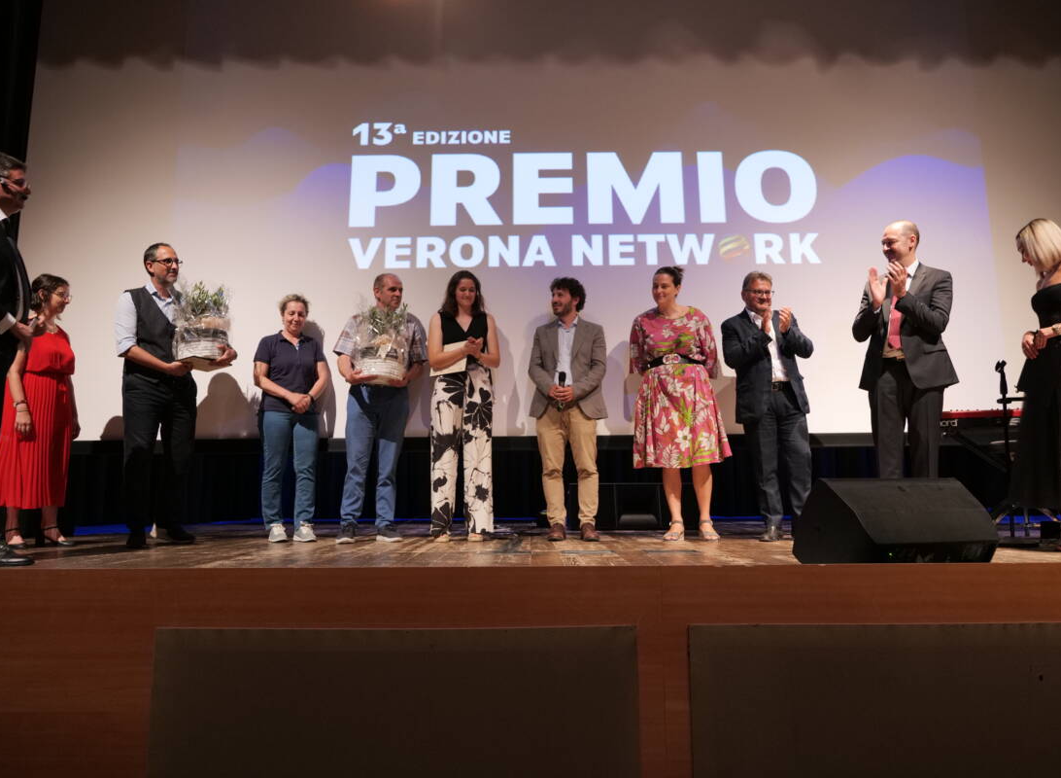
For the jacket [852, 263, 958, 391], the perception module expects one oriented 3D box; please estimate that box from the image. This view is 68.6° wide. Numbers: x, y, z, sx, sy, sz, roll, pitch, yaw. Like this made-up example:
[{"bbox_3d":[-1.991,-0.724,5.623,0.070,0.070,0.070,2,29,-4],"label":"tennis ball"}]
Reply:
[{"bbox_3d":[2.061,-0.339,4.276,0.520,0.700,0.360,-8,-12,42],"label":"jacket"}]

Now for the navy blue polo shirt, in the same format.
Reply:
[{"bbox_3d":[-1.580,-0.115,5.106,0.470,0.530,0.270,0,-9,-3],"label":"navy blue polo shirt"}]

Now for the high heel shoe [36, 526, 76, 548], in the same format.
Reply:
[{"bbox_3d":[-2.781,0.864,4.545,0.235,0.125,0.085,-1,-9,3],"label":"high heel shoe"}]

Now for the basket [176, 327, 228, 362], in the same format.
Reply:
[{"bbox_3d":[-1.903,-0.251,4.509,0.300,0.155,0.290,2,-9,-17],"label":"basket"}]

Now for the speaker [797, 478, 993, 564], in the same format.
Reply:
[{"bbox_3d":[1.405,0.500,2.980,0.620,0.330,0.430,2,-9,-15],"label":"speaker"}]

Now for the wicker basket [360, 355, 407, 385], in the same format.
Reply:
[{"bbox_3d":[-0.917,-0.108,4.811,0.300,0.150,0.290,0,-9,0],"label":"wicker basket"}]

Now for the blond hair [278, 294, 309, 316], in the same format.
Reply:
[{"bbox_3d":[-1.589,-0.545,5.221,0.200,0.190,0.220,1,-9,-7],"label":"blond hair"}]

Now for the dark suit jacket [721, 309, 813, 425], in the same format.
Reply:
[{"bbox_3d":[1.527,-0.147,5.017,0.540,0.730,0.350,1,-9,-7],"label":"dark suit jacket"}]

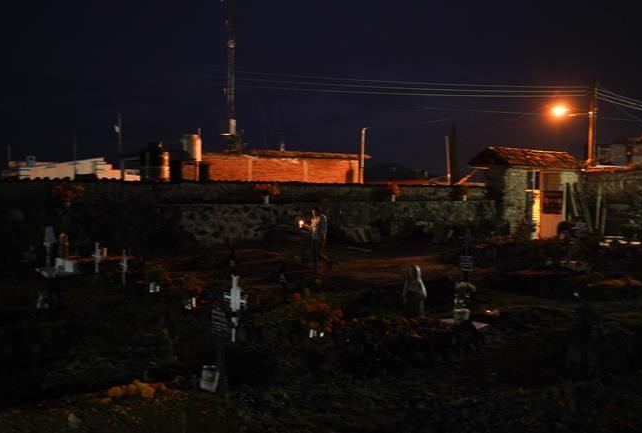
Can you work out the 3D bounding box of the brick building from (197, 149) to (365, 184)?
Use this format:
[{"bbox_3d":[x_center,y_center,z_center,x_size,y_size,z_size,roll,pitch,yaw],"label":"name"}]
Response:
[{"bbox_3d":[-2.970,-1.166,32.000,9.500,3.900,5.000,-2,2,-38],"label":"brick building"}]

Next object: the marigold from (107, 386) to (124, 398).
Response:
[{"bbox_3d":[-1.529,1.309,4.700,0.110,0.075,0.110,0,2,0],"label":"marigold"}]

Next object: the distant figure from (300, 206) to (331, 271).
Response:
[{"bbox_3d":[-0.118,0.588,16.500,0.700,1.660,0.480,-1,2,-16],"label":"distant figure"}]

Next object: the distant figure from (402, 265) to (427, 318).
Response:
[{"bbox_3d":[1.347,1.080,9.100,0.340,0.770,0.250,0,2,6],"label":"distant figure"}]

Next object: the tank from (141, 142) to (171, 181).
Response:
[{"bbox_3d":[-6.812,-2.223,26.000,1.220,1.600,1.220,0,2,0],"label":"tank"}]

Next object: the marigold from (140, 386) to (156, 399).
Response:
[{"bbox_3d":[-1.283,1.309,4.700,0.110,0.075,0.110,0,2,0],"label":"marigold"}]

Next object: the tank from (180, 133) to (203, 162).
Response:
[{"bbox_3d":[-6.048,-3.176,29.500,1.020,1.320,1.020,0,2,0],"label":"tank"}]

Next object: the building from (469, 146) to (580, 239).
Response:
[{"bbox_3d":[9.200,-0.992,28.300,5.700,4.000,2.200,-2,2,-38],"label":"building"}]

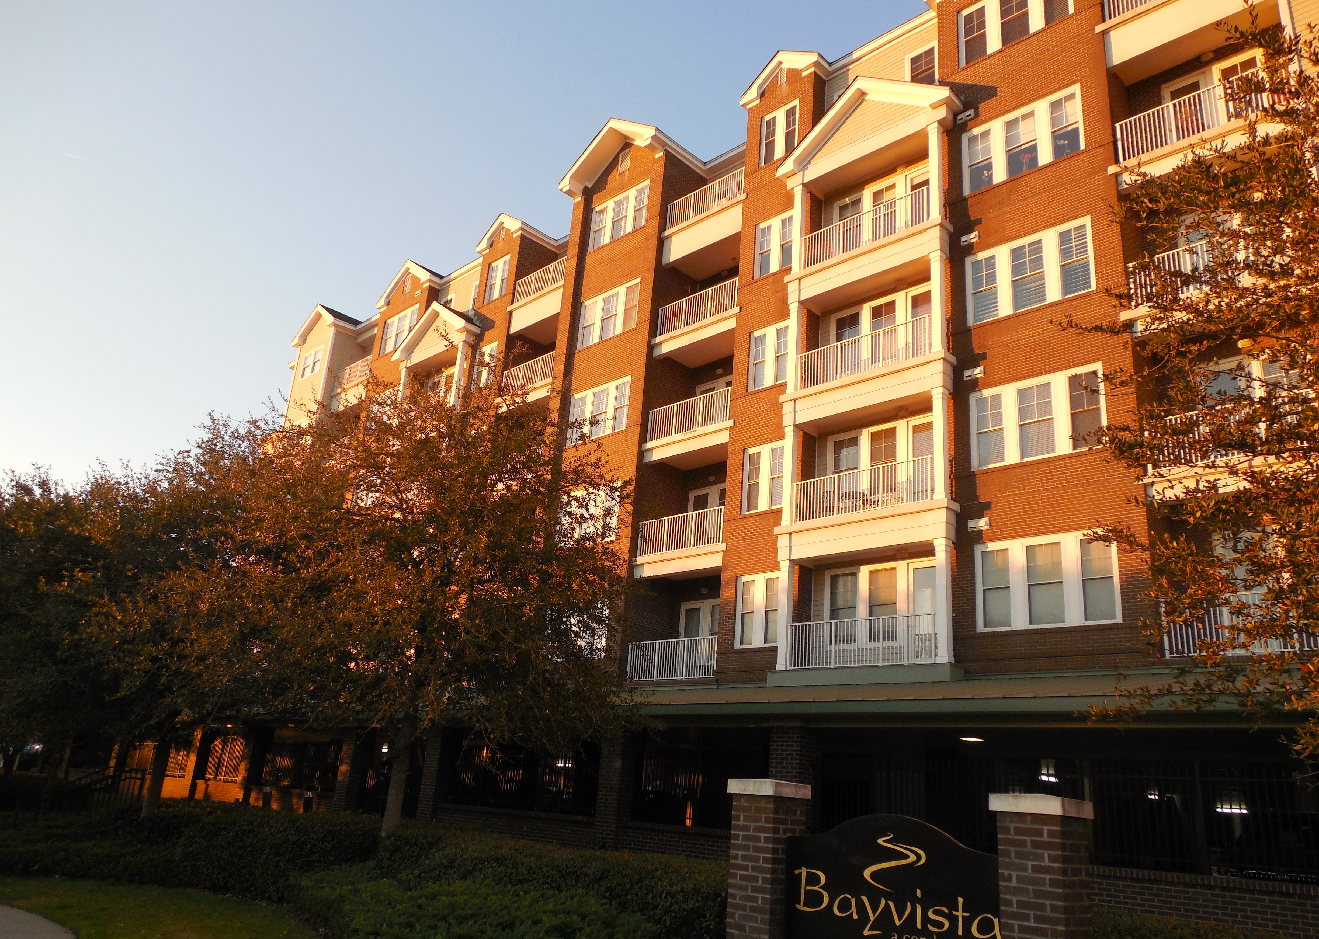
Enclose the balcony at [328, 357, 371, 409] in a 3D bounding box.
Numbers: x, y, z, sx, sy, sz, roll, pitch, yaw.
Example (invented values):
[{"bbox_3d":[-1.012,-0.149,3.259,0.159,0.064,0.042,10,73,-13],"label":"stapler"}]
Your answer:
[{"bbox_3d":[-14.089,-3.759,45.859,3.645,2.220,1.813,-14,-26,43],"label":"balcony"}]

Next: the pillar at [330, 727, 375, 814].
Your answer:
[{"bbox_3d":[-7.776,7.818,24.223,0.600,2.500,0.600,-13,-26,41],"label":"pillar"}]

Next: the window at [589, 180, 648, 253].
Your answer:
[{"bbox_3d":[-1.365,-8.657,32.683,2.790,1.804,0.120,-13,-26,41],"label":"window"}]

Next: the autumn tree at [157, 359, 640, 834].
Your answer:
[{"bbox_3d":[-4.270,2.366,15.792,7.600,8.000,7.600,-13,-25,43],"label":"autumn tree"}]

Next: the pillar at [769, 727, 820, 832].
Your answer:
[{"bbox_3d":[2.161,5.492,15.233,0.600,2.580,0.600,-13,-26,41],"label":"pillar"}]

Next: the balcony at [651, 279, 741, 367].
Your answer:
[{"bbox_3d":[1.763,-4.284,29.513,3.589,1.647,1.998,-14,-26,43],"label":"balcony"}]

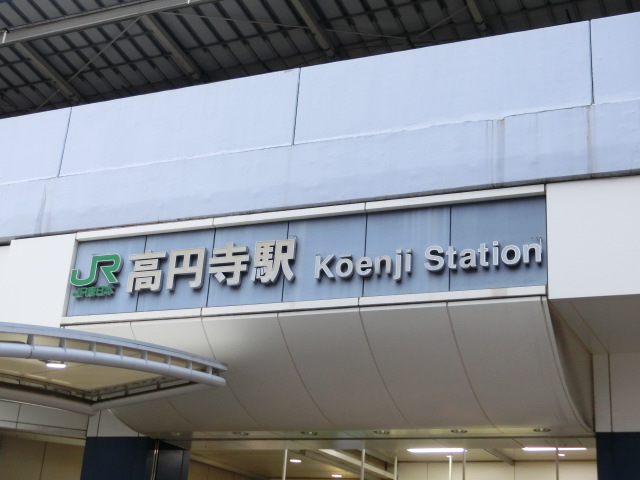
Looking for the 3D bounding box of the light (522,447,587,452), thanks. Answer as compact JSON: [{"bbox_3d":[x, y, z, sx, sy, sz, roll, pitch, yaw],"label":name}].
[{"bbox_3d":[3.966,3.520,16.262,1.050,0.070,0.280,-5,-23,22],"label":"light"}]

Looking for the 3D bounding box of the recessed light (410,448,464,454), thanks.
[{"bbox_3d":[2.093,3.751,17.193,1.050,0.070,0.280,-5,-23,22],"label":"recessed light"}]

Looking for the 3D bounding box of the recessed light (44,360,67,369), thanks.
[{"bbox_3d":[-2.990,1.411,10.892,0.220,0.070,0.220,-5,-23,22],"label":"recessed light"}]

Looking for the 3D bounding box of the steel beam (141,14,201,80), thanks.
[{"bbox_3d":[-3.600,-4.789,23.305,0.220,0.240,2.475,-4,-27,20],"label":"steel beam"}]

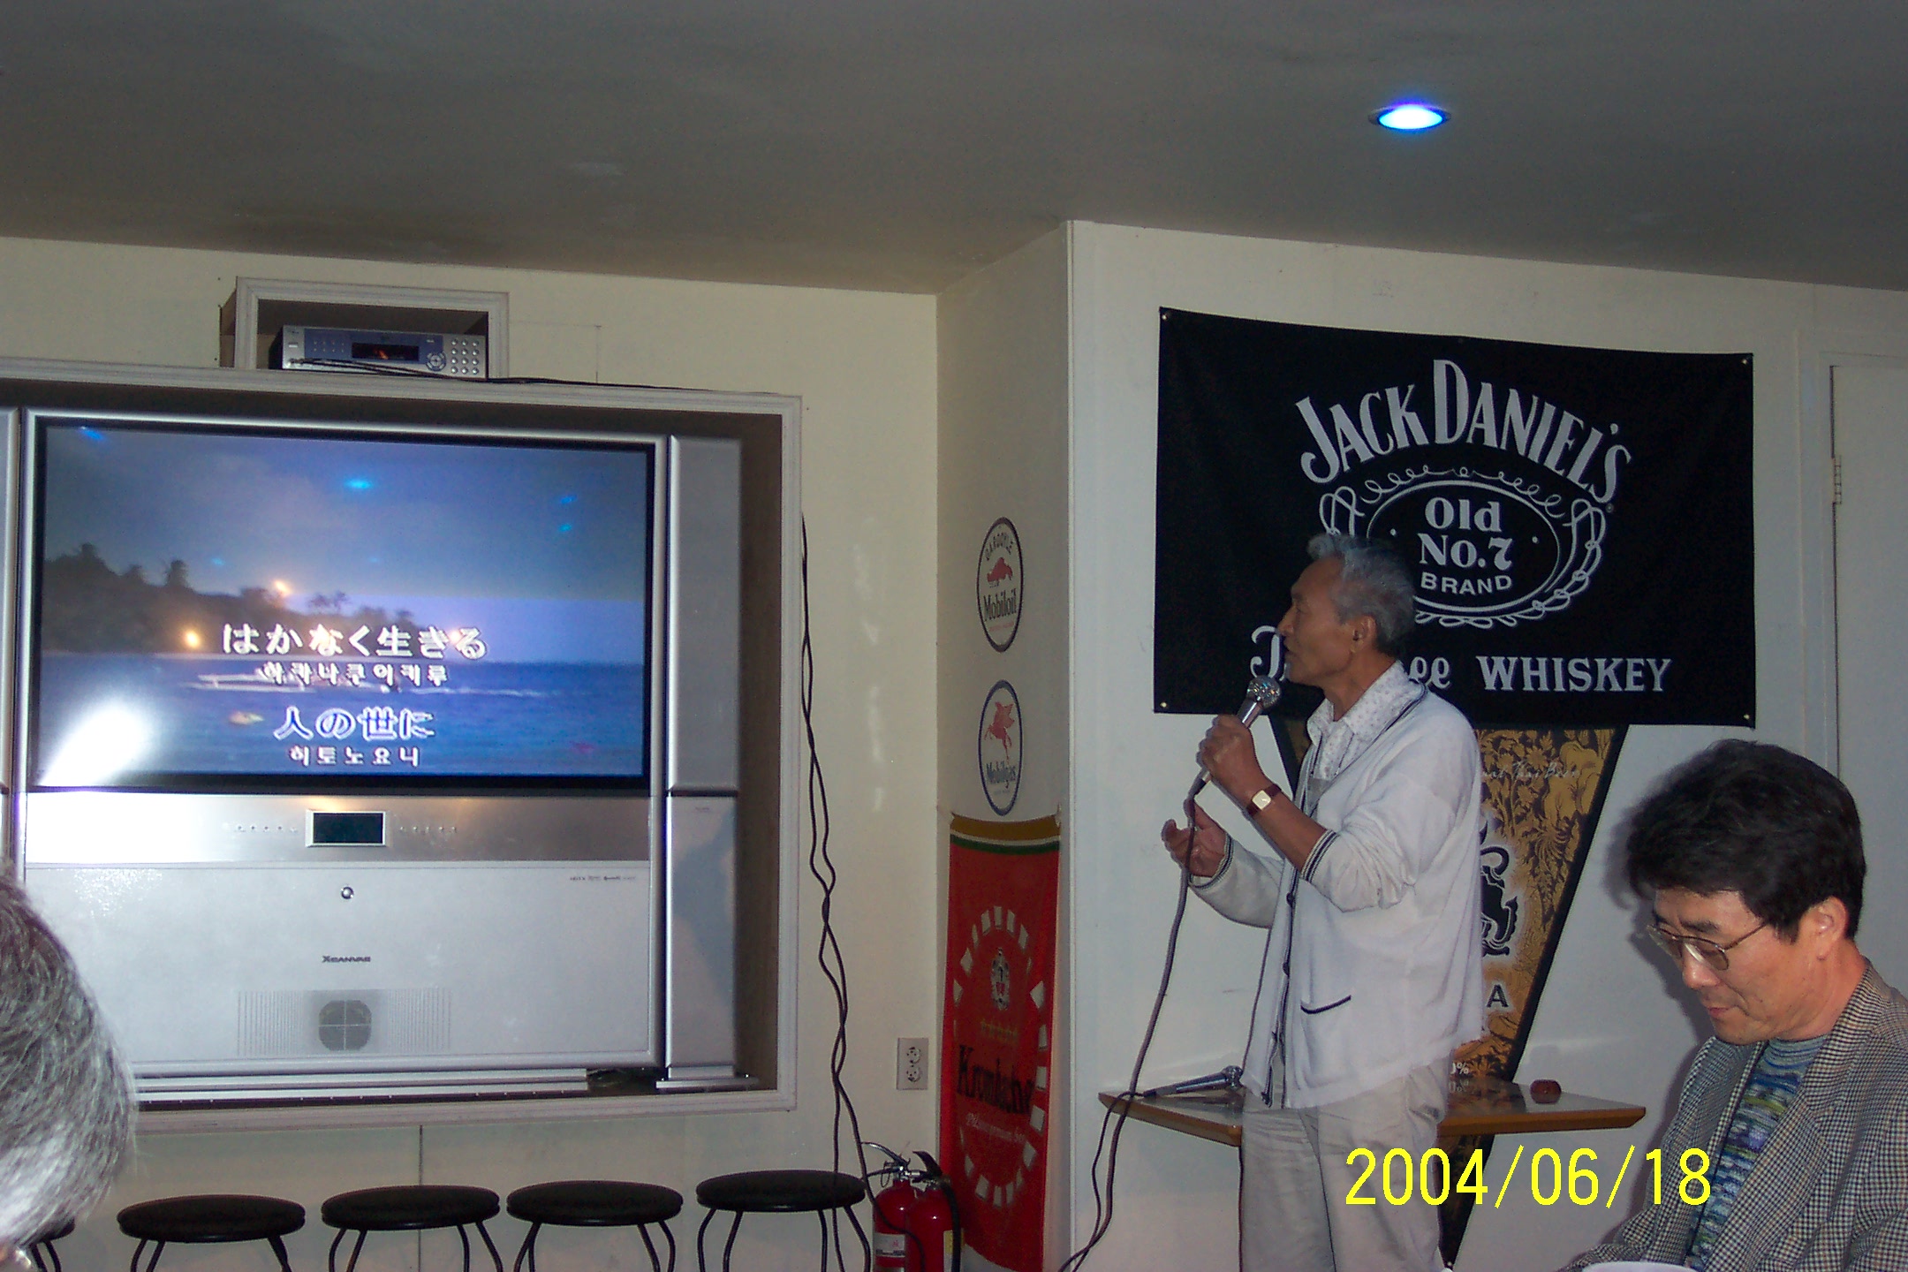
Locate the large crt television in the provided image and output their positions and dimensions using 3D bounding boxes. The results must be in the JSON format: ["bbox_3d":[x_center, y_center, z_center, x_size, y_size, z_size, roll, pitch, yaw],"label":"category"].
[{"bbox_3d":[-1.348,0.287,6.294,1.610,1.496,0.580,1,-4,-18],"label":"large crt television"}]

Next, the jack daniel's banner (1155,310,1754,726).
[{"bbox_3d":[1.125,-0.238,5.875,1.505,0.849,0.020,1,-4,-20],"label":"jack daniel's banner"}]

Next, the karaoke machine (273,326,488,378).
[{"bbox_3d":[-1.312,-0.620,6.152,0.442,0.095,0.320,1,-4,-18],"label":"karaoke machine"}]

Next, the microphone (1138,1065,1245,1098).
[{"bbox_3d":[0.489,0.910,5.498,0.250,0.052,0.052,-3,-2,-31],"label":"microphone"}]

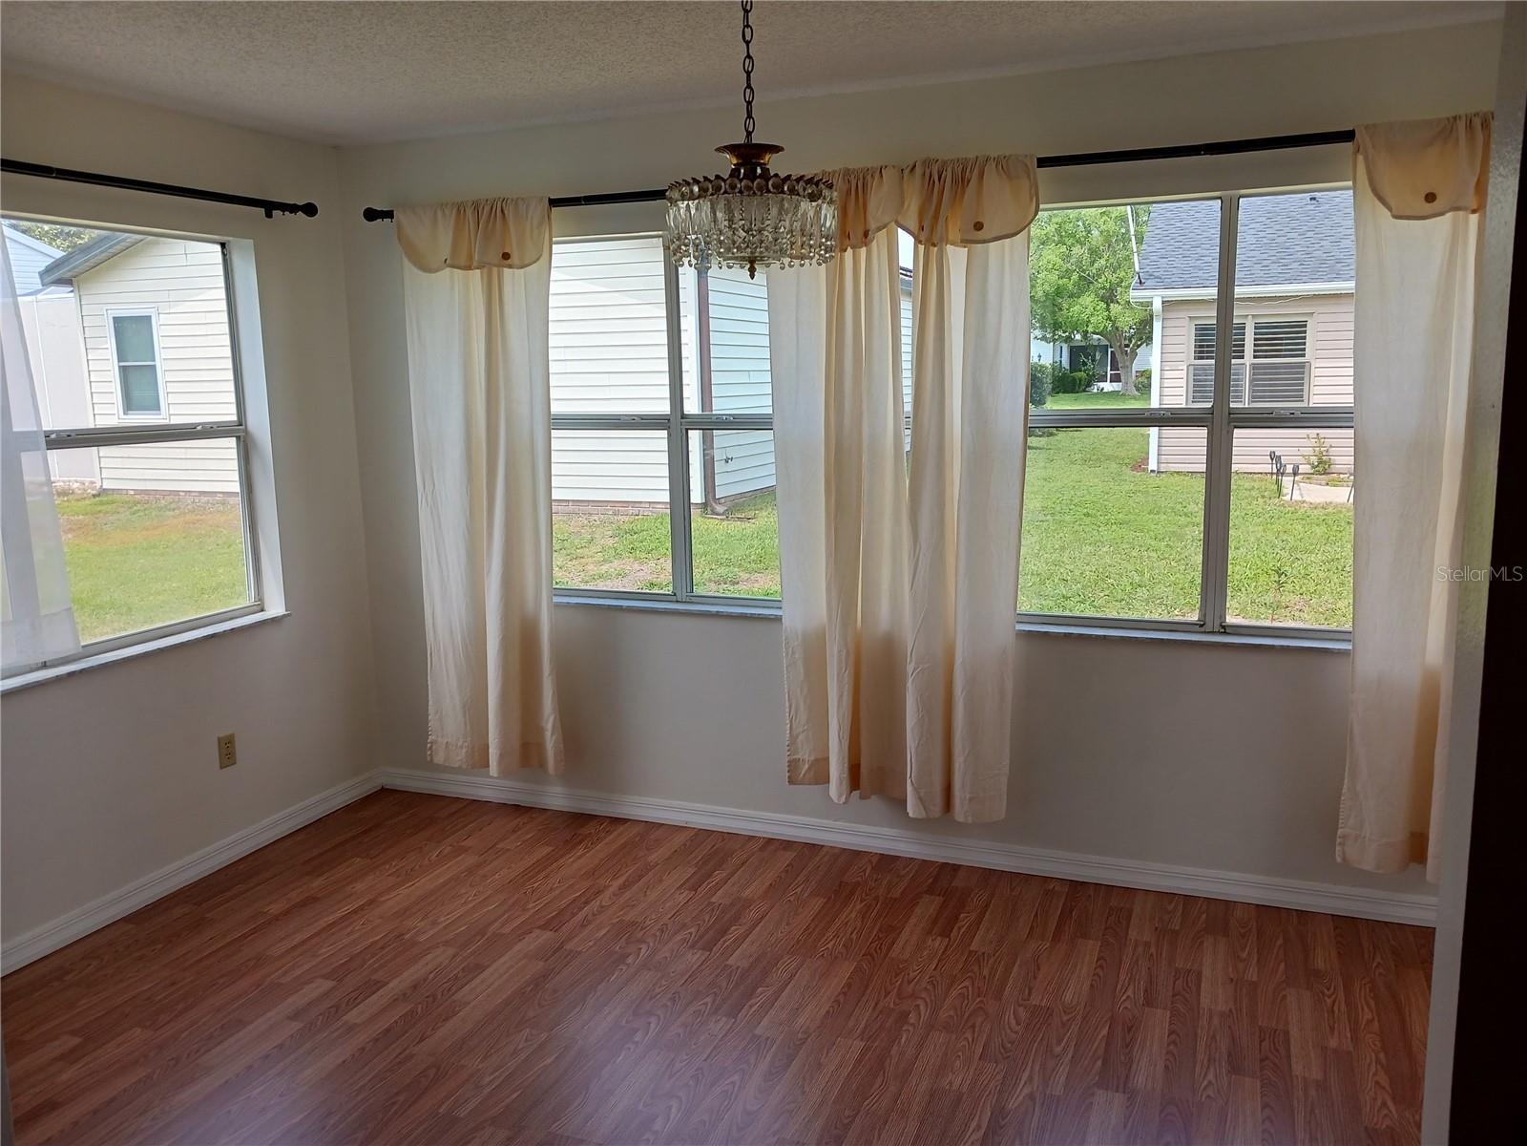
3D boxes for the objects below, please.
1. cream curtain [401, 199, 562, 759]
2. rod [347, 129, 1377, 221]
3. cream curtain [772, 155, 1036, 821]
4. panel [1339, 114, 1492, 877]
[{"bbox_3d":[-1.021,-0.266,4.304,0.626,2.050,0.116,2,10,21],"label":"cream curtain"},{"bbox_3d":[0.223,-1.193,3.651,3.565,0.051,0.081,2,10,21],"label":"rod"},{"bbox_3d":[0.410,-0.208,3.738,0.838,2.050,0.121,2,10,21],"label":"cream curtain"},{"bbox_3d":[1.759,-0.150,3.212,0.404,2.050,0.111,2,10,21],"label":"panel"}]

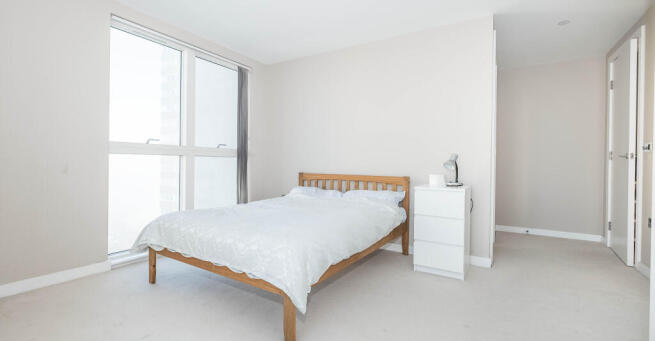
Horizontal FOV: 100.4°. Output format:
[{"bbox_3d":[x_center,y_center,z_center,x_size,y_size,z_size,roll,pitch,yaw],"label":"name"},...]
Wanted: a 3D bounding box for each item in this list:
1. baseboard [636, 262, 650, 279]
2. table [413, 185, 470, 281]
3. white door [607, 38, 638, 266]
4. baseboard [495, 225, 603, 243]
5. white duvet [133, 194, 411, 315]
[{"bbox_3d":[2.860,0.886,2.458,0.020,0.100,0.287,1,0,34],"label":"baseboard"},{"bbox_3d":[1.090,0.537,2.574,0.405,0.760,0.490,1,0,31],"label":"table"},{"bbox_3d":[3.176,-0.171,2.935,0.050,2.195,0.783,1,0,37],"label":"white door"},{"bbox_3d":[3.037,0.879,3.796,1.211,0.100,0.020,1,0,23],"label":"baseboard"},{"bbox_3d":[-0.344,0.502,2.518,1.686,0.400,1.807,1,0,33],"label":"white duvet"}]

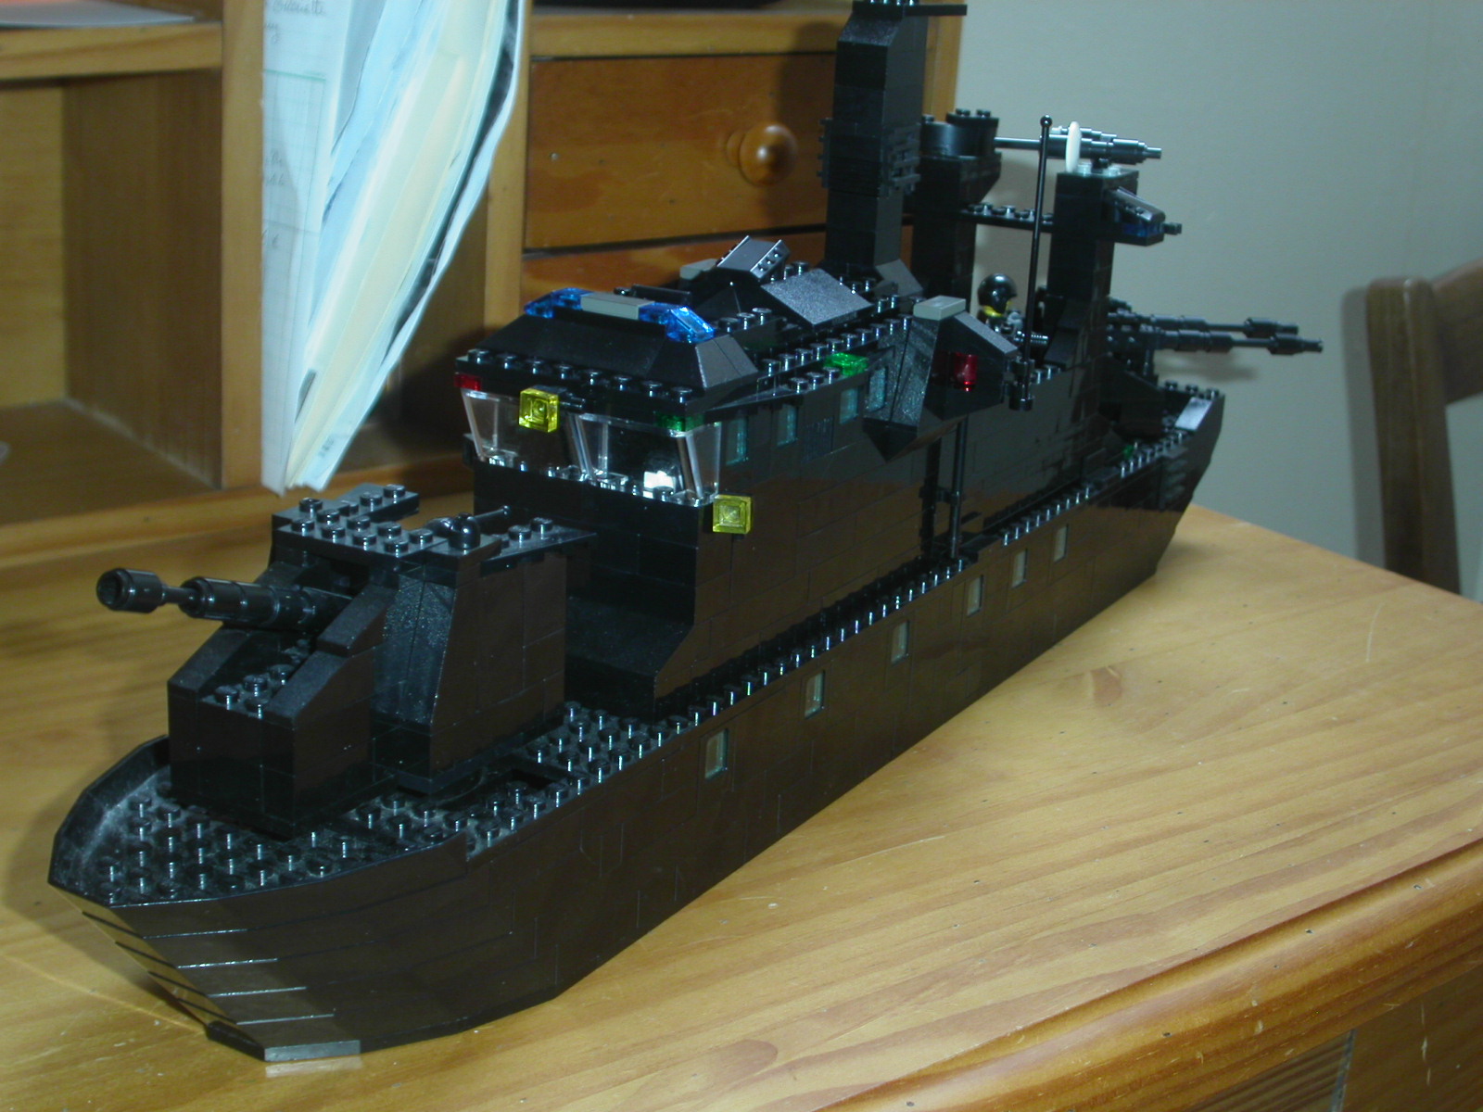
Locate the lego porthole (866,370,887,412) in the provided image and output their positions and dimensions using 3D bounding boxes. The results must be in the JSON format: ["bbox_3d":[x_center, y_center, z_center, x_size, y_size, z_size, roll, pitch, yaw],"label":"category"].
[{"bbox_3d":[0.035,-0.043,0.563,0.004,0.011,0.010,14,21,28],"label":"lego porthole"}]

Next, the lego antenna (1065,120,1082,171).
[{"bbox_3d":[0.105,-0.130,0.675,0.005,0.016,0.014,6,19,8],"label":"lego antenna"}]

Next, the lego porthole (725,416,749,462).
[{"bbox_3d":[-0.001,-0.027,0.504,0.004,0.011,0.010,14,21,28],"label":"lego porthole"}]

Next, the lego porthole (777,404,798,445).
[{"bbox_3d":[0.011,-0.032,0.524,0.004,0.011,0.010,14,21,28],"label":"lego porthole"}]

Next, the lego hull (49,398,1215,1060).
[{"bbox_3d":[0.010,0.022,0.611,0.080,0.055,0.514,14,21,28],"label":"lego hull"}]

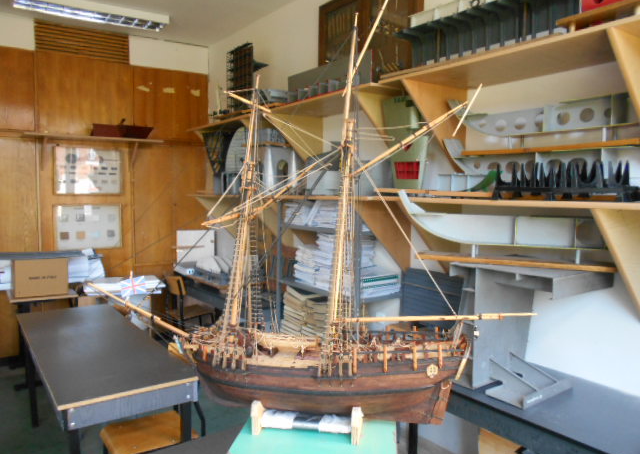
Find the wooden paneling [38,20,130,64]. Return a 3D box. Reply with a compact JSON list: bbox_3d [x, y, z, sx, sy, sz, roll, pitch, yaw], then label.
[{"bbox_3d":[-2.399,-1.881,4.914,0.890,0.295,0.040,-4,6,-36],"label":"wooden paneling"}]

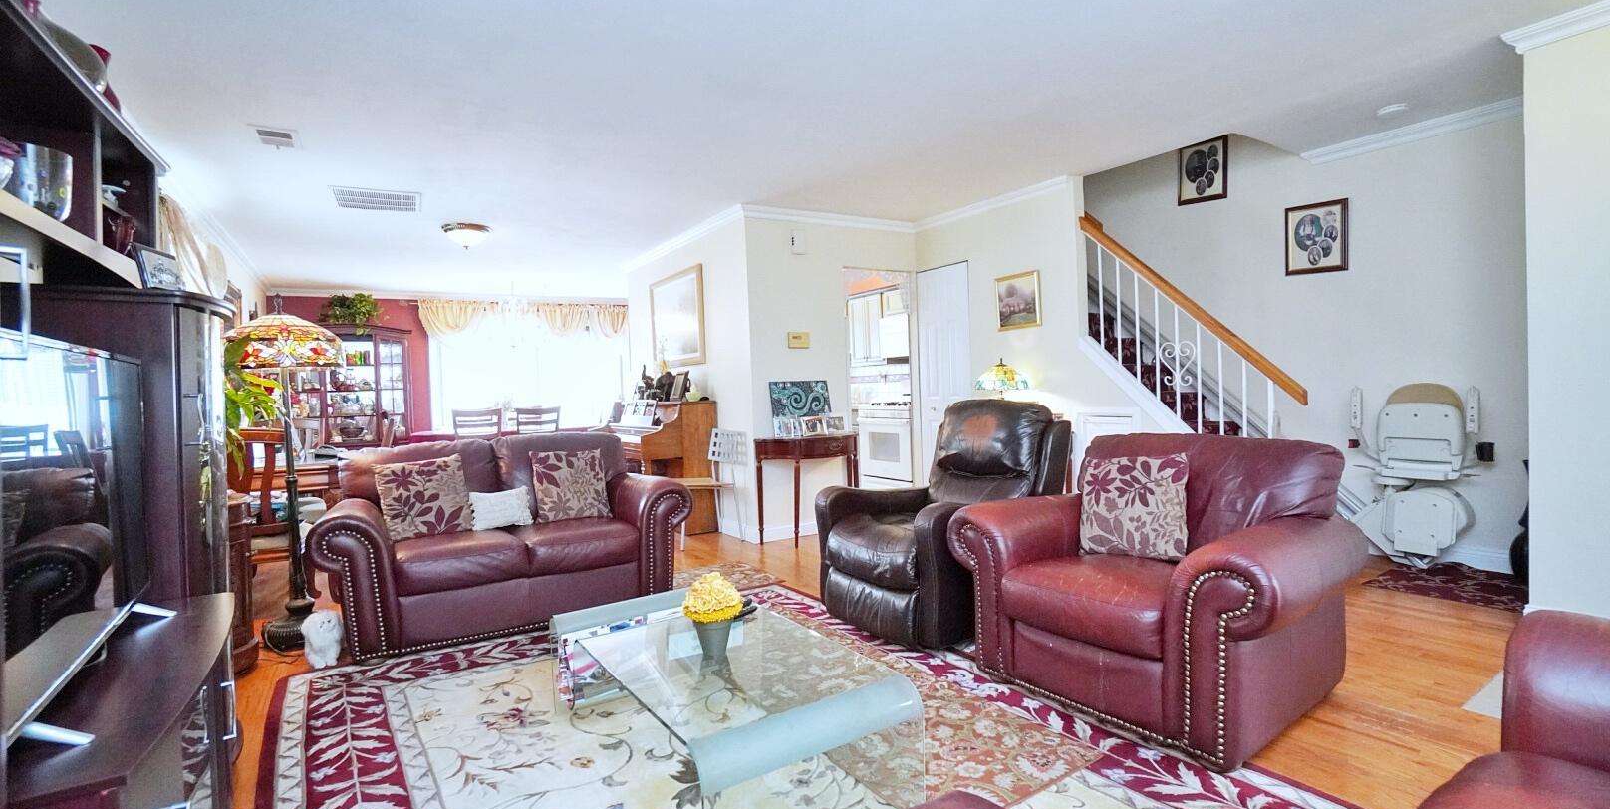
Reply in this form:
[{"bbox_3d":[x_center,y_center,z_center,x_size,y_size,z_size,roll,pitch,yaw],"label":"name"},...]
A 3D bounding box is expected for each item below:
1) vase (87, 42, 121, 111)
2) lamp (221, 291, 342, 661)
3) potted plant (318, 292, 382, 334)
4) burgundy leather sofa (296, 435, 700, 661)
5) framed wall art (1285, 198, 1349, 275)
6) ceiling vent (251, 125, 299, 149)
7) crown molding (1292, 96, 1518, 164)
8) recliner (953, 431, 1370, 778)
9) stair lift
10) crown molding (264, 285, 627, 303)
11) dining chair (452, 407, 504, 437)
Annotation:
[{"bbox_3d":[-1.953,-0.849,1.835,0.115,0.250,0.115,-3,2,-32],"label":"vase"},{"bbox_3d":[-2.458,0.316,3.202,0.445,1.655,0.445,-3,2,-32],"label":"lamp"},{"bbox_3d":[-5.021,-1.004,7.407,0.560,0.430,0.450,-3,2,-33],"label":"potted plant"},{"bbox_3d":[-1.677,0.666,3.830,1.790,0.920,0.970,-4,2,-33],"label":"burgundy leather sofa"},{"bbox_3d":[3.150,-1.020,4.144,0.025,0.425,0.325,-4,2,-33],"label":"framed wall art"},{"bbox_3d":[-2.490,-1.244,3.168,0.175,0.025,0.290,-4,2,-33],"label":"ceiling vent"},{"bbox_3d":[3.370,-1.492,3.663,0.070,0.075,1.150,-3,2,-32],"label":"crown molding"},{"bbox_3d":[1.284,0.573,2.490,0.930,0.880,1.160,-3,2,-34],"label":"recliner"},{"bbox_3d":[3.339,0.387,3.649,0.380,0.990,0.570,-4,2,-33],"label":"stair lift"},{"bbox_3d":[-4.165,-1.340,8.405,4.000,0.080,0.075,-3,2,-32],"label":"crown molding"},{"bbox_3d":[-3.232,0.564,6.612,0.450,1.015,0.530,-3,2,-33],"label":"dining chair"}]

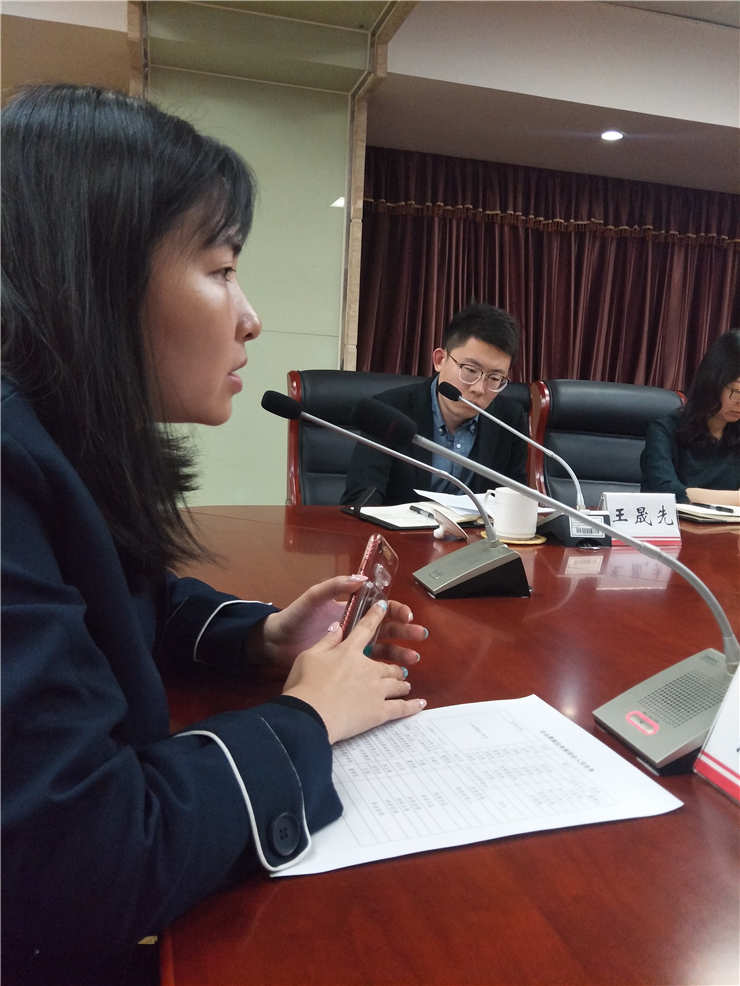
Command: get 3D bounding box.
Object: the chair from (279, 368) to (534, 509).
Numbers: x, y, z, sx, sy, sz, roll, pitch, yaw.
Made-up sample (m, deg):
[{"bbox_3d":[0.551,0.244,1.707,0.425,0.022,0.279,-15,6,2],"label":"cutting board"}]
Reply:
[{"bbox_3d":[0.171,0.246,1.717,0.700,1.070,0.700,0,9,-12],"label":"chair"}]

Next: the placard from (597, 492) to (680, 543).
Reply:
[{"bbox_3d":[0.532,0.049,1.352,0.150,0.098,0.075,0,9,-10],"label":"placard"}]

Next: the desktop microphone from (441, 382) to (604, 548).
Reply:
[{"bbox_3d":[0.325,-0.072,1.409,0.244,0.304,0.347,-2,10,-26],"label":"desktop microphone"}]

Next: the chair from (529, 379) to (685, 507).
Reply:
[{"bbox_3d":[0.881,0.233,1.957,0.700,1.070,0.700,-3,10,-29],"label":"chair"}]

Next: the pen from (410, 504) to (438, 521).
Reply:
[{"bbox_3d":[0.116,0.044,1.474,0.011,0.011,0.142,-1,10,-19],"label":"pen"}]

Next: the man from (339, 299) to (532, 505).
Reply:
[{"bbox_3d":[0.180,0.155,1.745,0.540,1.240,0.720,0,9,-13],"label":"man"}]

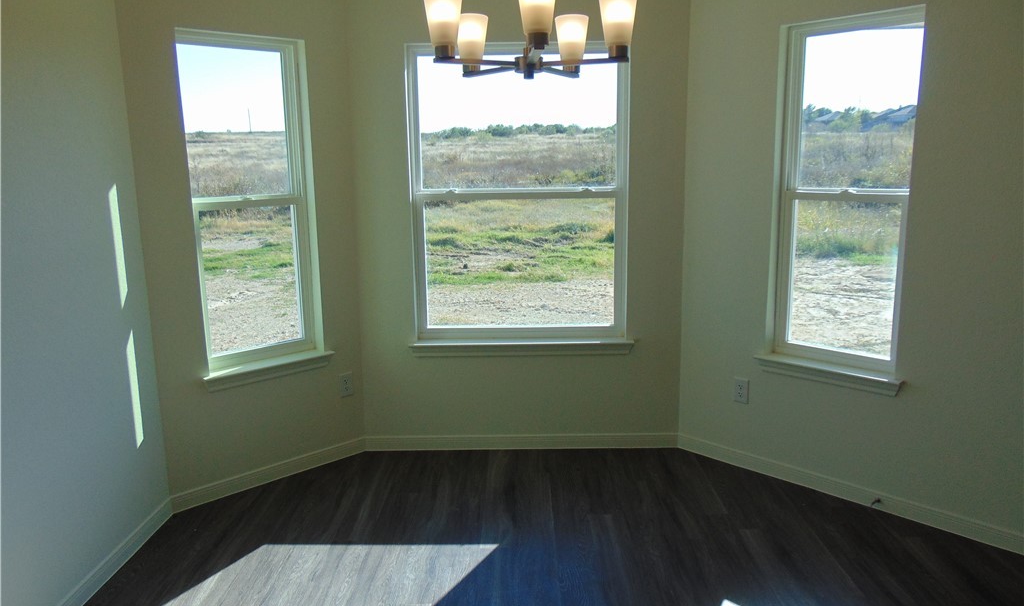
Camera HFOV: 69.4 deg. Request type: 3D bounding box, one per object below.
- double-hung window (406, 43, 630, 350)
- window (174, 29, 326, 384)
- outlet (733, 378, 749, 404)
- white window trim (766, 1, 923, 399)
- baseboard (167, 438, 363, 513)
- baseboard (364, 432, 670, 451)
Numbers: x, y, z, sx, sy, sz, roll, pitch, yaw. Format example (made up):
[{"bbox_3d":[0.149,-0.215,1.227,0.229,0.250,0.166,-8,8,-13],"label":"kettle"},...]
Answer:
[{"bbox_3d":[0.036,-0.524,3.752,1.092,1.507,0.115,-1,11,1],"label":"double-hung window"},{"bbox_3d":[-1.189,-0.438,3.409,0.577,1.510,0.115,-11,15,-42],"label":"window"},{"bbox_3d":[1.127,0.430,3.622,0.008,0.119,0.075,-11,15,-43],"label":"outlet"},{"bbox_3d":[1.422,-0.442,3.193,0.115,1.502,0.580,-11,15,-43],"label":"white window trim"},{"bbox_3d":[-1.138,0.825,3.615,1.016,0.083,0.016,-11,15,-42],"label":"baseboard"},{"bbox_3d":[0.054,0.740,3.948,1.657,0.083,0.016,-1,11,1],"label":"baseboard"}]

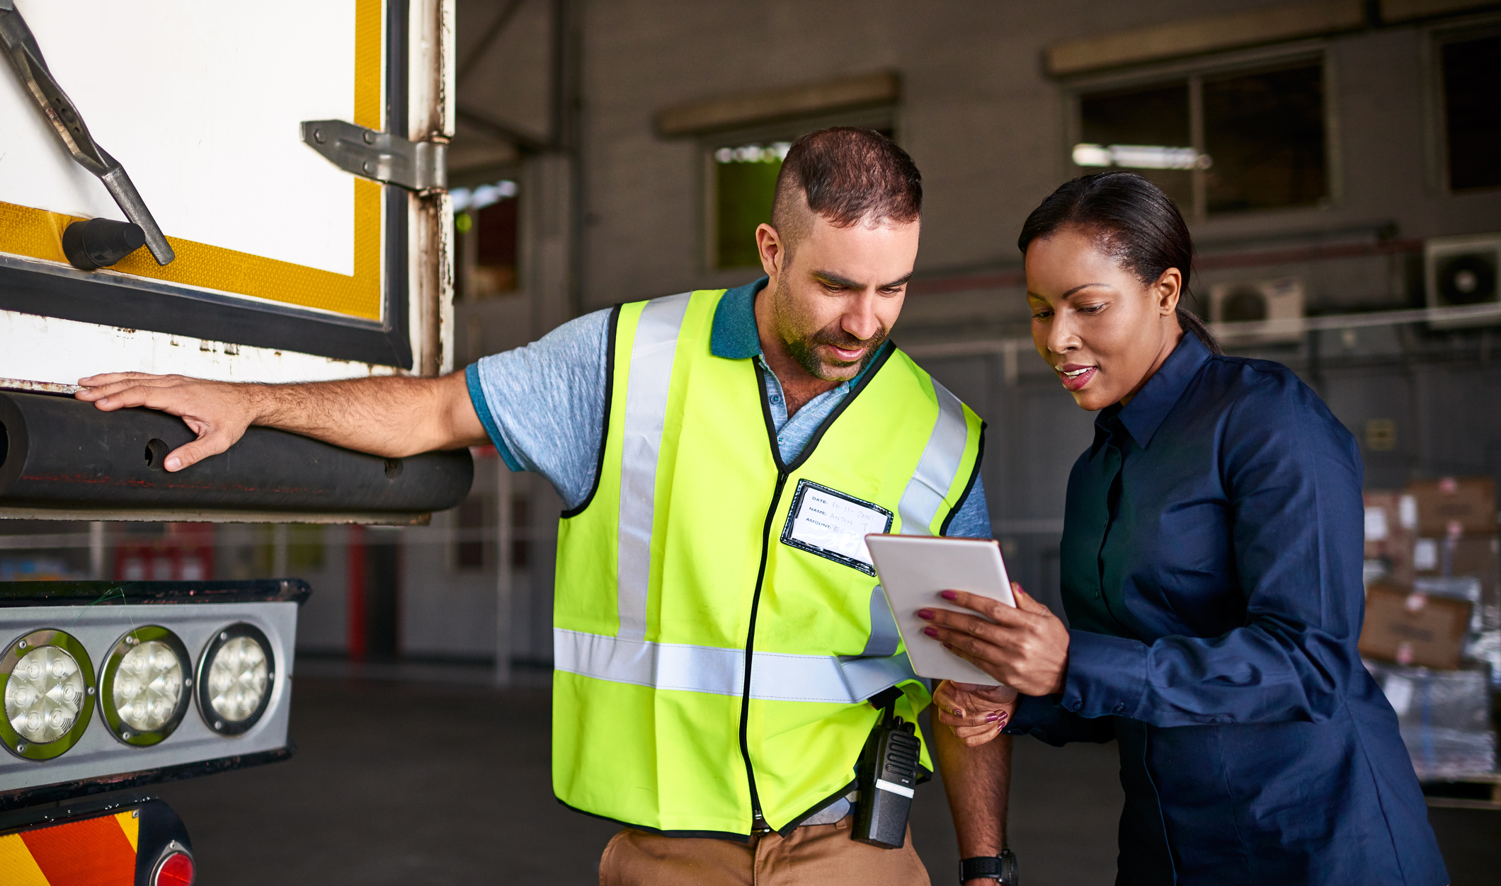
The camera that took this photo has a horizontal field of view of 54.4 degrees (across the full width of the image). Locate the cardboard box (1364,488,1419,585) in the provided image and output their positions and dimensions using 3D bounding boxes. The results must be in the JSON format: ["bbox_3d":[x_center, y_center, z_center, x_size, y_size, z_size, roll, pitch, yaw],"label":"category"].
[{"bbox_3d":[3.200,0.506,7.627,0.440,0.480,0.420,-3,-5,33],"label":"cardboard box"}]

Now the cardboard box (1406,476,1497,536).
[{"bbox_3d":[3.968,0.361,8.250,0.450,0.305,0.320,-6,-6,26],"label":"cardboard box"}]

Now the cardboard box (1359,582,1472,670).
[{"bbox_3d":[3.244,0.906,7.120,0.450,0.305,0.320,9,0,26],"label":"cardboard box"}]

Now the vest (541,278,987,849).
[{"bbox_3d":[0.020,0.123,1.710,0.480,0.615,0.310,4,-1,-5],"label":"vest"}]

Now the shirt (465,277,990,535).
[{"bbox_3d":[-0.018,0.130,1.715,0.610,0.640,0.290,4,-1,-5],"label":"shirt"}]

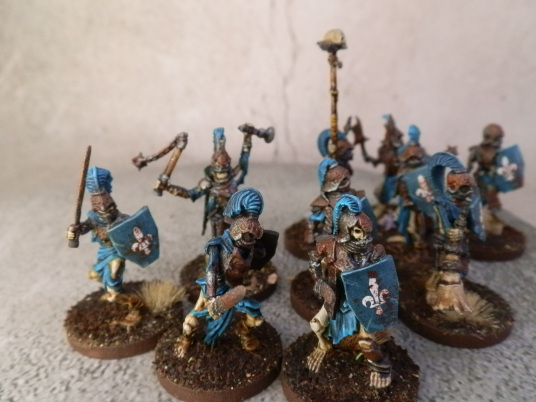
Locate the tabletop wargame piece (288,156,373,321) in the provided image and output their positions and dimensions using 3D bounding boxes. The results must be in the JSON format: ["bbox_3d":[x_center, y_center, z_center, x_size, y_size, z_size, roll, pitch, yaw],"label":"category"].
[{"bbox_3d":[0.018,0.007,0.098,0.025,0.035,0.025,-17,27,-35],"label":"tabletop wargame piece"}]

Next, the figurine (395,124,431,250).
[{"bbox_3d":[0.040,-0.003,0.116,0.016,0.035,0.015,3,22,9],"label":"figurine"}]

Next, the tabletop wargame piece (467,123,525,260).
[{"bbox_3d":[0.064,-0.005,0.125,0.025,0.036,0.025,-3,22,-5],"label":"tabletop wargame piece"}]

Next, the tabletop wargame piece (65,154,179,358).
[{"bbox_3d":[-0.032,0.008,0.090,0.025,0.041,0.025,20,30,41],"label":"tabletop wargame piece"}]

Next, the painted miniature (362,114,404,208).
[{"bbox_3d":[0.036,-0.012,0.142,0.017,0.032,0.013,-5,23,-11],"label":"painted miniature"}]

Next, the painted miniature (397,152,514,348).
[{"bbox_3d":[0.042,0.008,0.093,0.025,0.038,0.025,-4,22,-7],"label":"painted miniature"}]

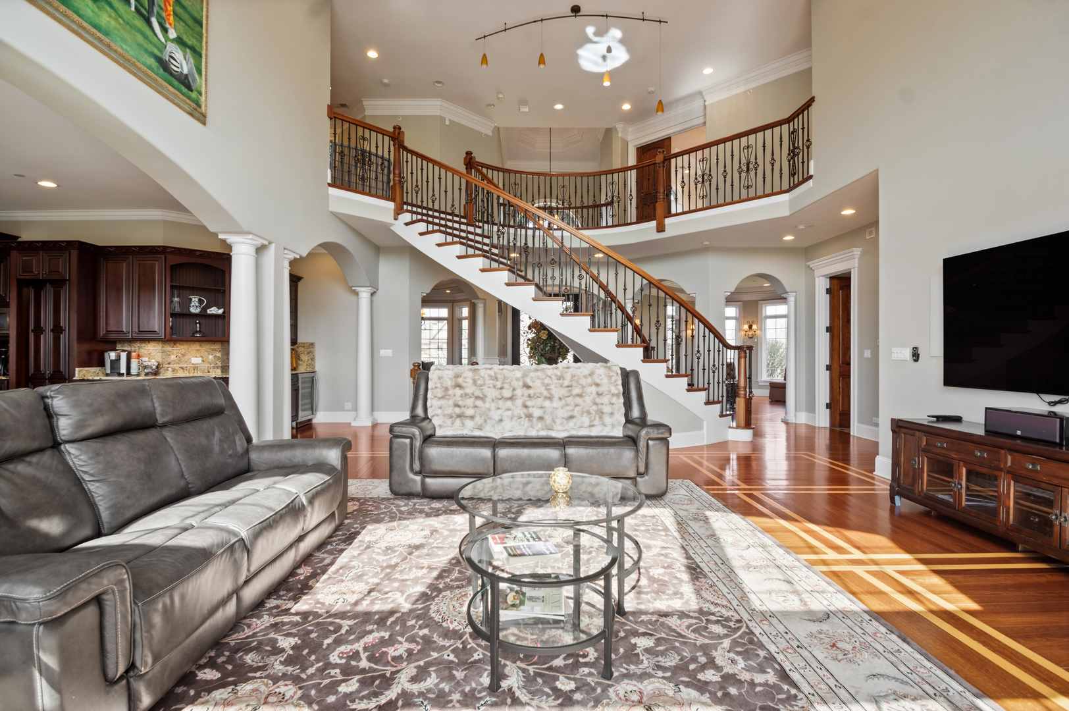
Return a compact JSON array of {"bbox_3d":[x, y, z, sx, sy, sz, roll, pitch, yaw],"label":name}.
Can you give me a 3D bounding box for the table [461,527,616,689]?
[{"bbox_3d":[0.031,0.959,1.863,0.584,0.382,0.584,0,0,-2],"label":"table"}]

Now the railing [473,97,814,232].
[{"bbox_3d":[1.326,-2.518,6.998,4.732,1.242,1.179,0,0,22],"label":"railing"}]

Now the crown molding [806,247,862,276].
[{"bbox_3d":[4.502,-1.380,7.176,0.127,0.224,1.104,0,0,-2],"label":"crown molding"}]

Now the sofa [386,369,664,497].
[{"bbox_3d":[-0.023,0.615,4.370,2.311,1.069,0.989,0,0,1],"label":"sofa"}]

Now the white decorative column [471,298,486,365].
[{"bbox_3d":[-1.087,0.034,9.258,0.230,2.242,0.218,0,0,-45],"label":"white decorative column"}]

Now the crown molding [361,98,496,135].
[{"bbox_3d":[-1.900,-4.594,8.987,2.564,0.241,0.618,0,0,-22],"label":"crown molding"}]

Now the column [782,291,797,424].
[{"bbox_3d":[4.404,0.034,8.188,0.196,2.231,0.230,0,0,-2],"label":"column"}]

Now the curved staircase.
[{"bbox_3d":[0.196,-1.018,6.509,5.520,4.335,2.070,0,0,-2],"label":"curved staircase"}]

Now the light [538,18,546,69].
[{"bbox_3d":[0.097,-4.255,6.474,0.103,0.673,0.103,0,0,-2],"label":"light"}]

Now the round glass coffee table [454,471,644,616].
[{"bbox_3d":[0.090,0.938,2.472,0.960,0.423,0.960,0,0,0],"label":"round glass coffee table"}]

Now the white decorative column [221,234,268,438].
[{"bbox_3d":[-2.748,0.021,4.502,0.305,2.260,0.287,0,0,-2],"label":"white decorative column"}]

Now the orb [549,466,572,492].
[{"bbox_3d":[0.138,0.662,2.559,0.120,0.130,0.120,0,0,-2],"label":"orb"}]

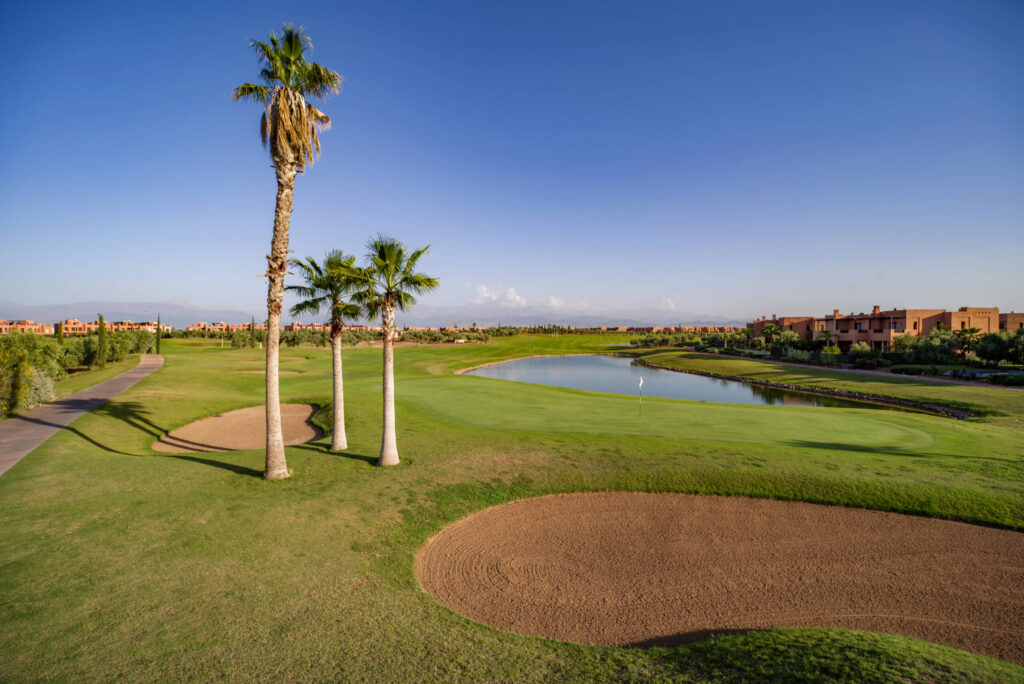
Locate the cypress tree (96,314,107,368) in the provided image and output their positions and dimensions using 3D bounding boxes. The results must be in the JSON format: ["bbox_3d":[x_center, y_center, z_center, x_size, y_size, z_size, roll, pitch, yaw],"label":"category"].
[{"bbox_3d":[-49.500,-0.060,51.500,1.200,6.500,1.200,0,2,0],"label":"cypress tree"}]

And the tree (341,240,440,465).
[{"bbox_3d":[-4.140,0.290,14.500,3.250,7.750,3.250,0,2,0],"label":"tree"}]

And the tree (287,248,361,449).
[{"bbox_3d":[-7.100,0.330,16.500,3.100,7.700,3.100,0,2,0],"label":"tree"}]

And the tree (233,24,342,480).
[{"bbox_3d":[-6.940,-2.700,13.200,3.400,13.900,3.400,0,2,0],"label":"tree"}]

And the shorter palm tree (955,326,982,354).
[{"bbox_3d":[57.700,0.130,54.000,3.400,4.300,3.400,0,2,0],"label":"shorter palm tree"}]

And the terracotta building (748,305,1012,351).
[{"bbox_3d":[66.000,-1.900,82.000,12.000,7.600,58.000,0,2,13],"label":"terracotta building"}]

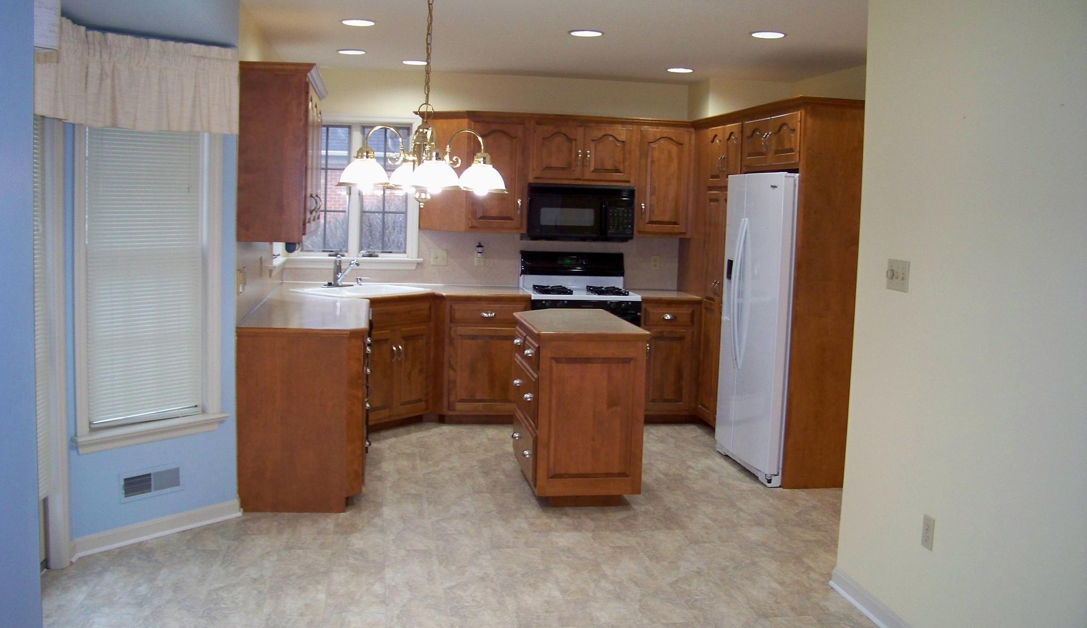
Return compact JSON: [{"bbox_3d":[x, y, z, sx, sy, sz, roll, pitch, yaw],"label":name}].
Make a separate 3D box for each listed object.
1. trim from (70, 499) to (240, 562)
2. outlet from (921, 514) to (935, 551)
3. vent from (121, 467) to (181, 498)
[{"bbox_3d":[-1.683,0.950,4.610,0.028,0.083,0.840,6,8,36],"label":"trim"},{"bbox_3d":[1.329,0.758,3.590,0.010,0.115,0.072,1,6,-9],"label":"outlet"},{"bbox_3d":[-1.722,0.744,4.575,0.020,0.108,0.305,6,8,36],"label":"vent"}]

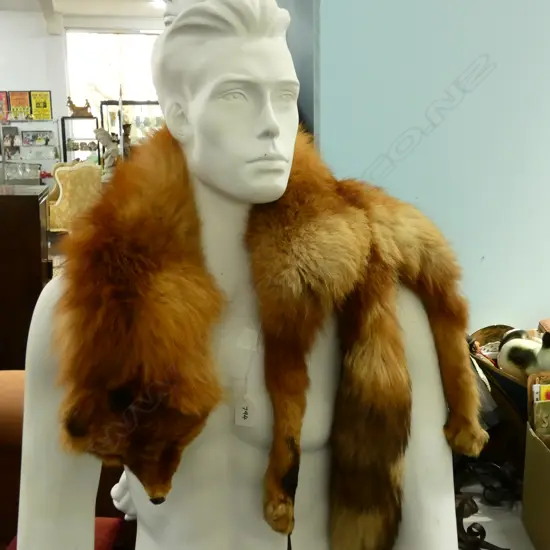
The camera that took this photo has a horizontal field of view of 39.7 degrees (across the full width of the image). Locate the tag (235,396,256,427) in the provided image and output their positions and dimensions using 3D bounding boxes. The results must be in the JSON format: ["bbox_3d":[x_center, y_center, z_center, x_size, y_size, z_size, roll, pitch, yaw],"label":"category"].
[{"bbox_3d":[-0.034,0.154,0.860,0.022,0.034,0.002,-3,11,-10],"label":"tag"}]

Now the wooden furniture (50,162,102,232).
[{"bbox_3d":[-2.389,-0.878,9.617,0.680,1.070,0.660,-11,15,-41],"label":"wooden furniture"}]

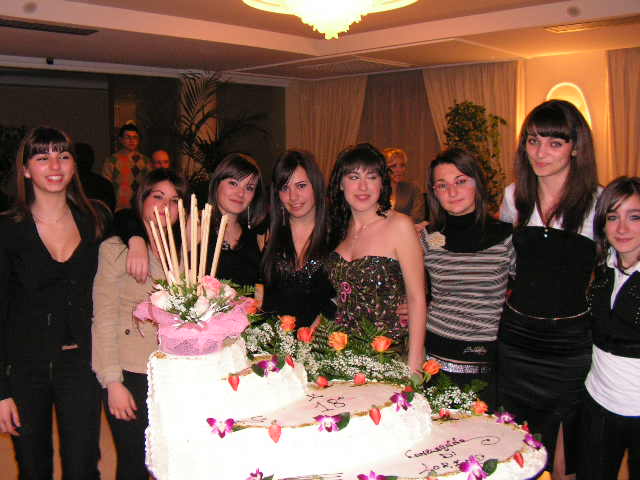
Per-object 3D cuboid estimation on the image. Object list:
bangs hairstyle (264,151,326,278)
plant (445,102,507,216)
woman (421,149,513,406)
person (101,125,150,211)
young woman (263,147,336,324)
[{"bbox_3d":[-0.081,-0.085,2.391,0.235,0.475,0.240,1,8,9],"label":"bangs hairstyle"},{"bbox_3d":[1.377,-0.233,6.027,0.620,2.022,0.600,-1,8,0],"label":"plant"},{"bbox_3d":[0.490,0.494,2.330,0.460,1.613,0.300,1,8,11],"label":"woman"},{"bbox_3d":[-1.635,-0.087,5.841,0.500,1.844,0.320,-2,8,-11],"label":"person"},{"bbox_3d":[-0.068,0.481,2.469,0.460,1.612,0.320,0,8,5],"label":"young woman"}]

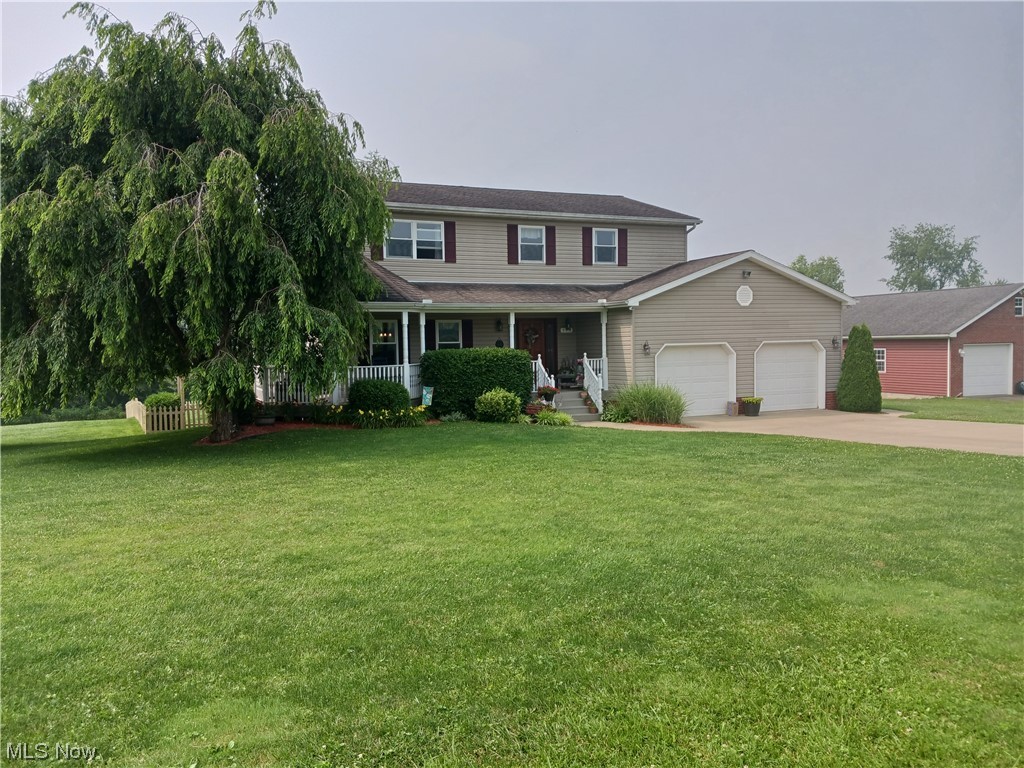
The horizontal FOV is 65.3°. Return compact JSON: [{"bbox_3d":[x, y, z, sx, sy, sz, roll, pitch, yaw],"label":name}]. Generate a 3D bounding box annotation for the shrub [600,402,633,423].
[{"bbox_3d":[2.960,0.807,22.622,0.920,0.580,0.800,-3,4,-25],"label":"shrub"}]

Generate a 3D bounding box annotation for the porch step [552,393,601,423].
[{"bbox_3d":[1.709,0.663,22.722,1.500,0.820,1.000,-3,4,-25],"label":"porch step"}]

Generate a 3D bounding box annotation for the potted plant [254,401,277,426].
[{"bbox_3d":[-5.875,0.703,19.037,0.530,0.620,0.530,-3,4,-25],"label":"potted plant"}]

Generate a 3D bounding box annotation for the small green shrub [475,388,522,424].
[{"bbox_3d":[-0.355,0.566,21.026,1.250,0.880,1.150,-1,3,0],"label":"small green shrub"}]

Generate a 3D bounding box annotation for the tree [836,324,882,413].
[{"bbox_3d":[11.089,-0.495,25.486,1.450,2.800,1.450,-3,4,-25],"label":"tree"}]

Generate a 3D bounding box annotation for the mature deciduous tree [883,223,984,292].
[{"bbox_3d":[37.068,-7.923,70.347,9.000,12.485,9.000,-3,4,-25],"label":"mature deciduous tree"}]

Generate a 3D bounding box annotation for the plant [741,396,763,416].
[{"bbox_3d":[7.185,0.675,23.960,0.640,0.590,0.620,-3,4,-25],"label":"plant"}]

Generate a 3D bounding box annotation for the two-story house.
[{"bbox_3d":[0.280,-2.985,27.328,18.250,7.810,12.100,-3,4,-25],"label":"two-story house"}]

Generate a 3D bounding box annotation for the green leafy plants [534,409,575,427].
[{"bbox_3d":[1.133,0.893,21.287,1.050,0.480,0.800,-3,4,-25],"label":"green leafy plants"}]

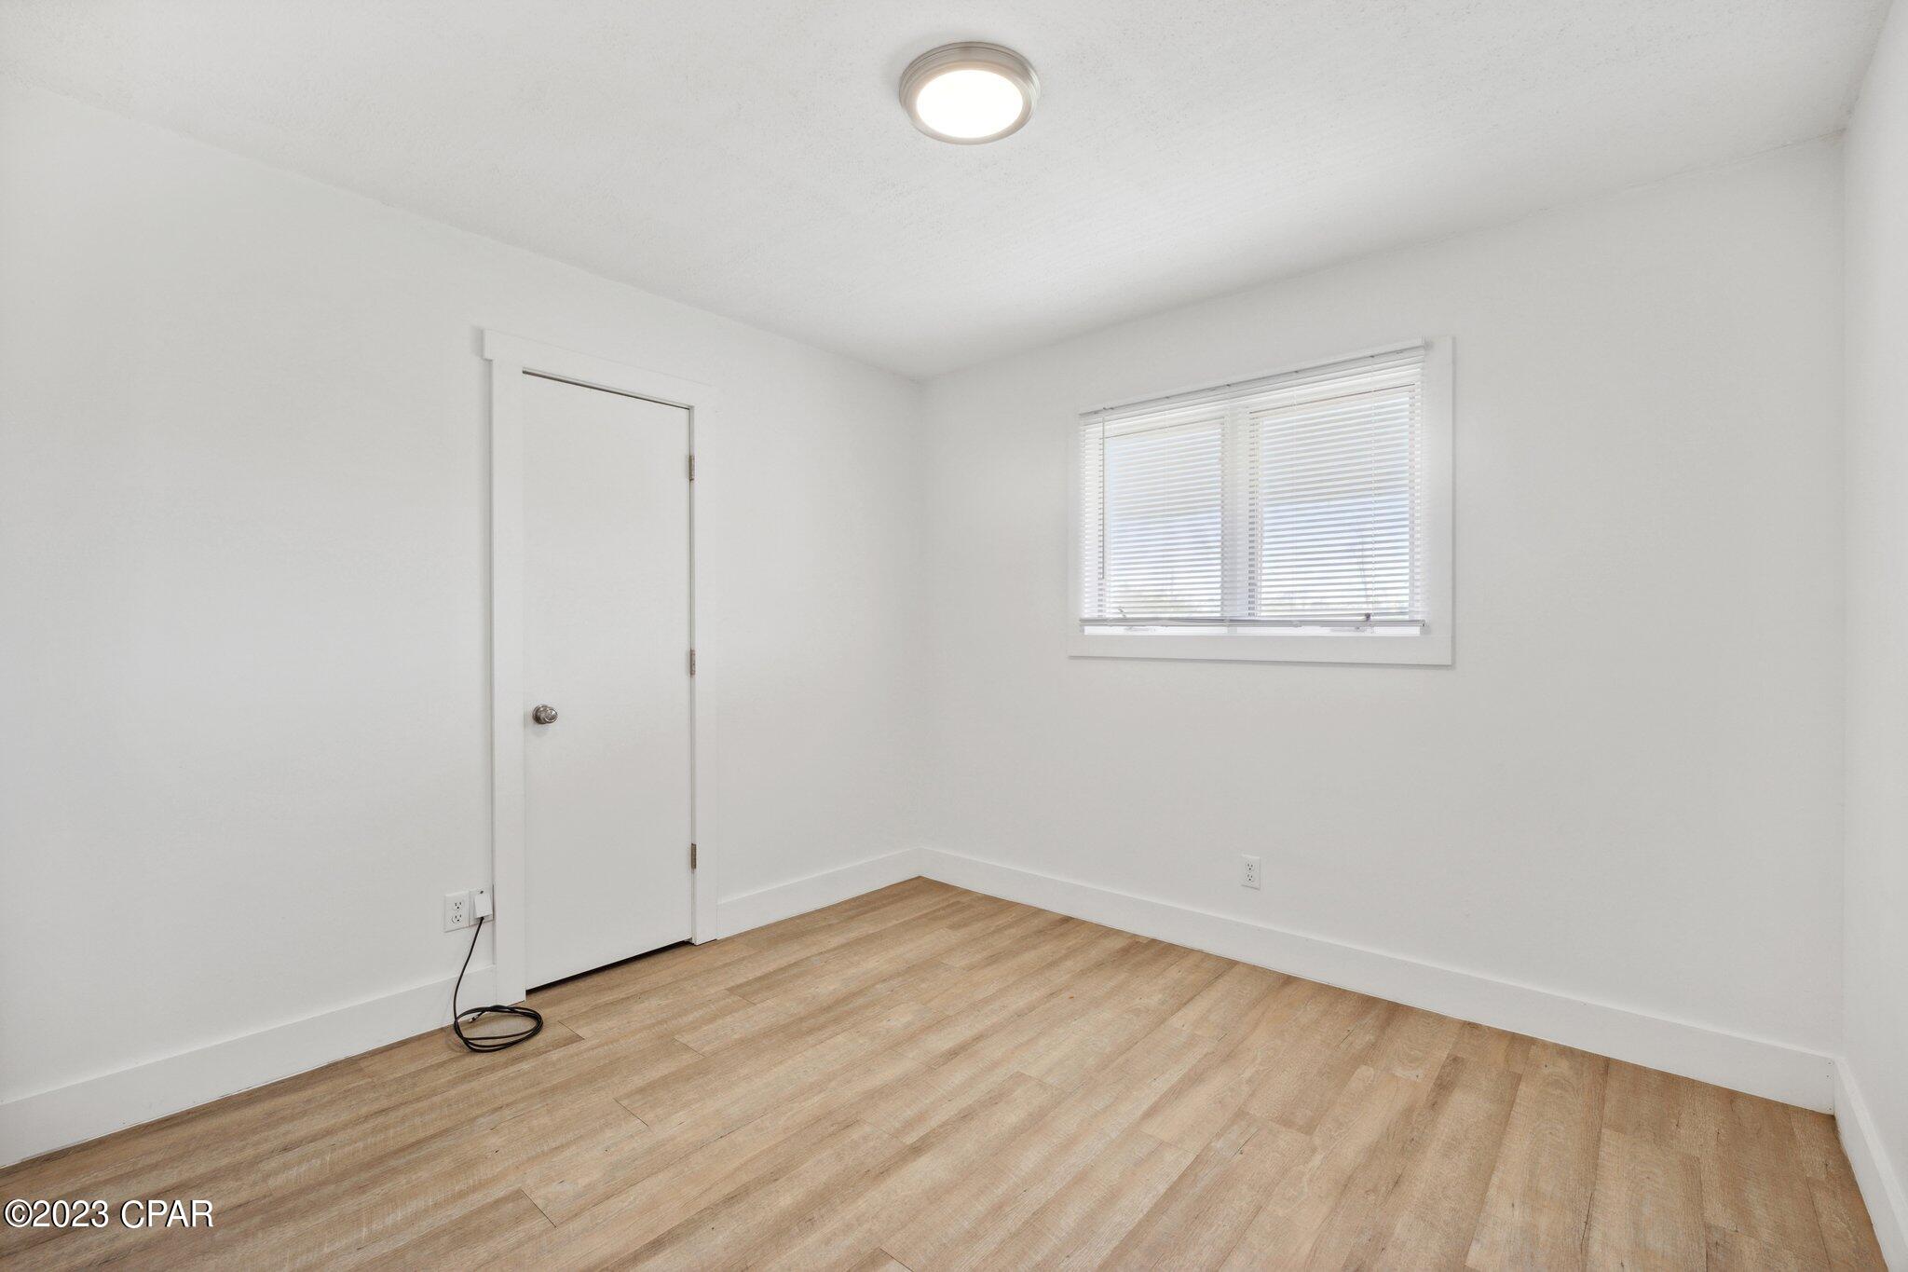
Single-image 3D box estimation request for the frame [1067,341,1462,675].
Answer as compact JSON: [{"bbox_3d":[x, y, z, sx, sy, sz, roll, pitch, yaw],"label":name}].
[{"bbox_3d":[1.023,-0.418,2.918,1.388,1.027,0.060,0,0,39],"label":"frame"}]

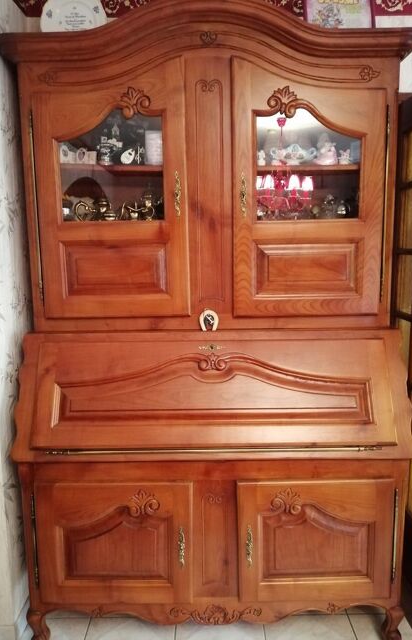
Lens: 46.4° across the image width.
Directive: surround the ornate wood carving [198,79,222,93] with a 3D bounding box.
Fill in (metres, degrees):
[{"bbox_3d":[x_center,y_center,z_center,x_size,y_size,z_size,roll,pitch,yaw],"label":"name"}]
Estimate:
[{"bbox_3d":[0.012,-0.808,1.657,0.076,0.046,0.014,-1,8,1],"label":"ornate wood carving"}]

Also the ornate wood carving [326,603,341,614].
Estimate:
[{"bbox_3d":[0.461,1.044,1.739,0.051,0.048,0.018,-1,8,1],"label":"ornate wood carving"}]

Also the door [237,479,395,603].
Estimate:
[{"bbox_3d":[0.386,0.780,1.712,0.546,0.459,0.032,-1,8,1],"label":"door"}]

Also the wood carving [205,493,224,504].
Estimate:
[{"bbox_3d":[0.030,0.631,1.700,0.071,0.045,0.014,-1,8,1],"label":"wood carving"}]

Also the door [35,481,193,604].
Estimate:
[{"bbox_3d":[-0.322,0.791,1.720,0.552,0.462,0.032,-1,8,1],"label":"door"}]

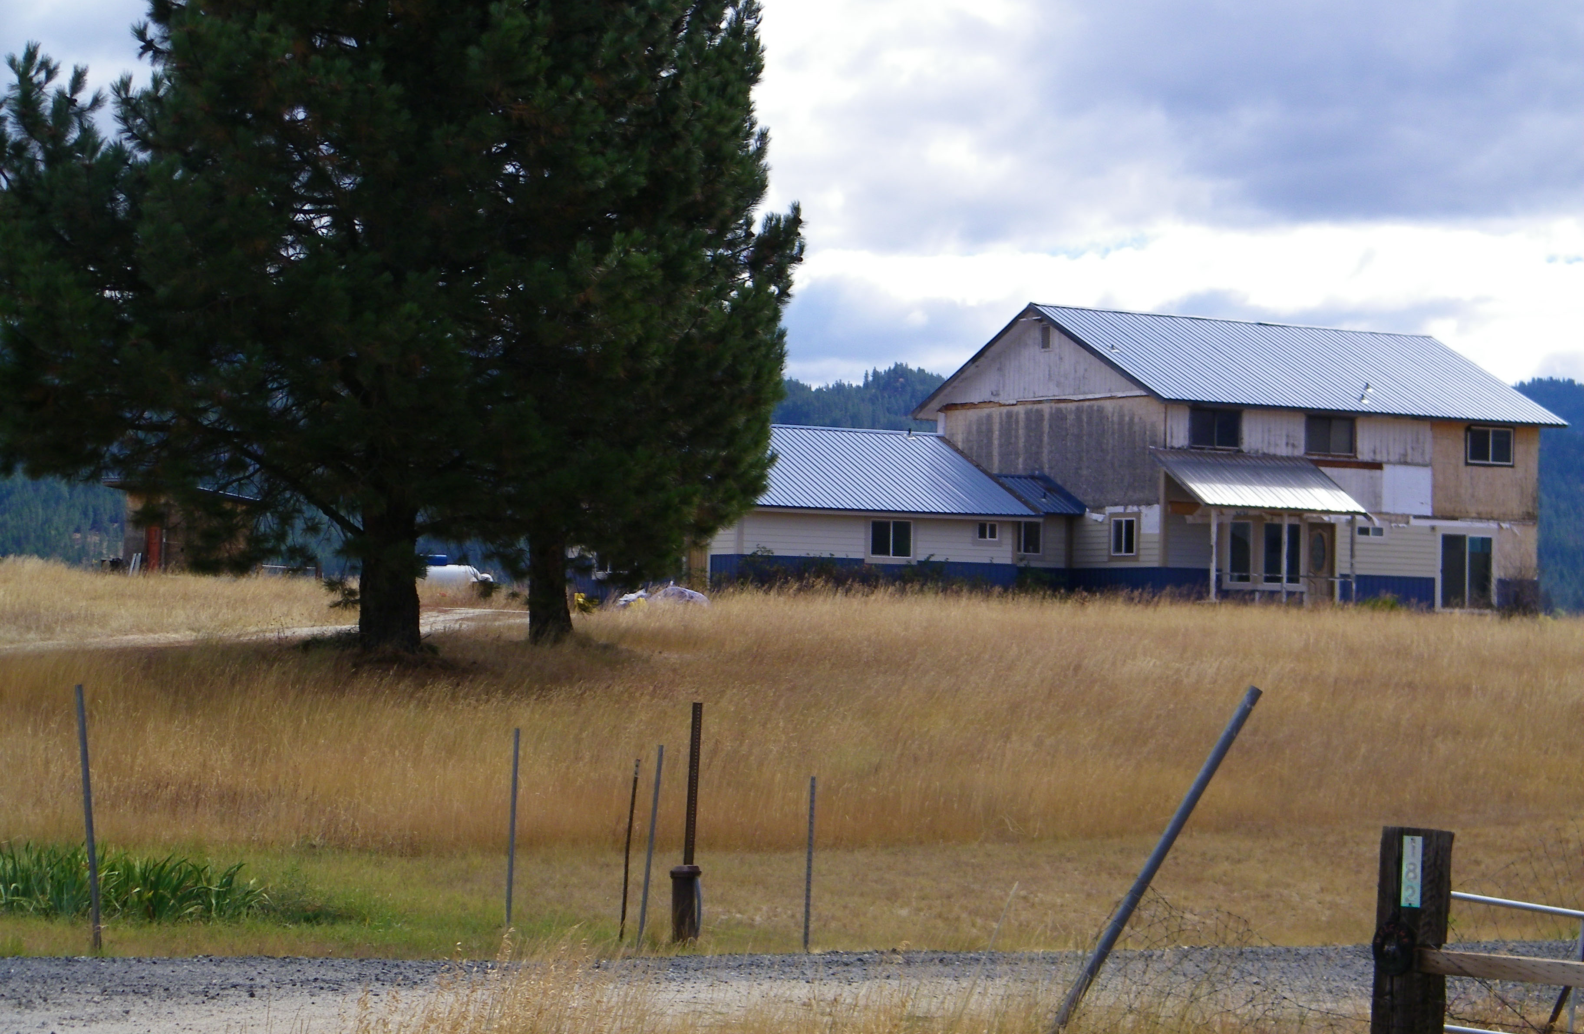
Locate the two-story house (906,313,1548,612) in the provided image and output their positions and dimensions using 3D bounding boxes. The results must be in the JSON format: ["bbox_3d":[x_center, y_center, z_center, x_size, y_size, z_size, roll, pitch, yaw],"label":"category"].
[{"bbox_3d":[12.560,-1.393,100.867,14.074,8.069,12.201,2,-2,-33],"label":"two-story house"}]

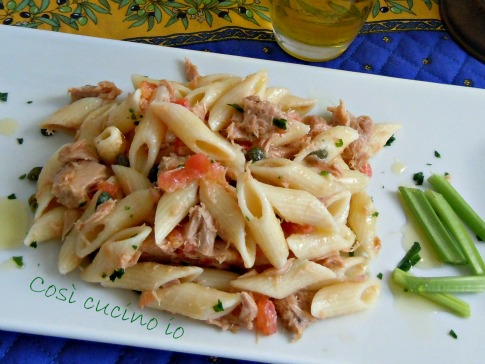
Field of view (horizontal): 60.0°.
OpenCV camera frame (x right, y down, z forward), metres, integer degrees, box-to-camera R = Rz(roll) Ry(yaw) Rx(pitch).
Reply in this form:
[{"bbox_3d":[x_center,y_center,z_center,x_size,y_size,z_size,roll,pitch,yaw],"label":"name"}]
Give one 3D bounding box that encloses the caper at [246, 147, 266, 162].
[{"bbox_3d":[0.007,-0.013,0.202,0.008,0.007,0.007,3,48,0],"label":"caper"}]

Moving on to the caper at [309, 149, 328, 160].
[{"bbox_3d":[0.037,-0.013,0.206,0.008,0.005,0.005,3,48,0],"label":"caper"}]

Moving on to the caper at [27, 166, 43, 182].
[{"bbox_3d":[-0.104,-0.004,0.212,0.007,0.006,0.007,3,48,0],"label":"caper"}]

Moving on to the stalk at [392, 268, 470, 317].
[{"bbox_3d":[0.079,0.047,0.176,0.030,0.005,0.006,27,52,20],"label":"stalk"}]

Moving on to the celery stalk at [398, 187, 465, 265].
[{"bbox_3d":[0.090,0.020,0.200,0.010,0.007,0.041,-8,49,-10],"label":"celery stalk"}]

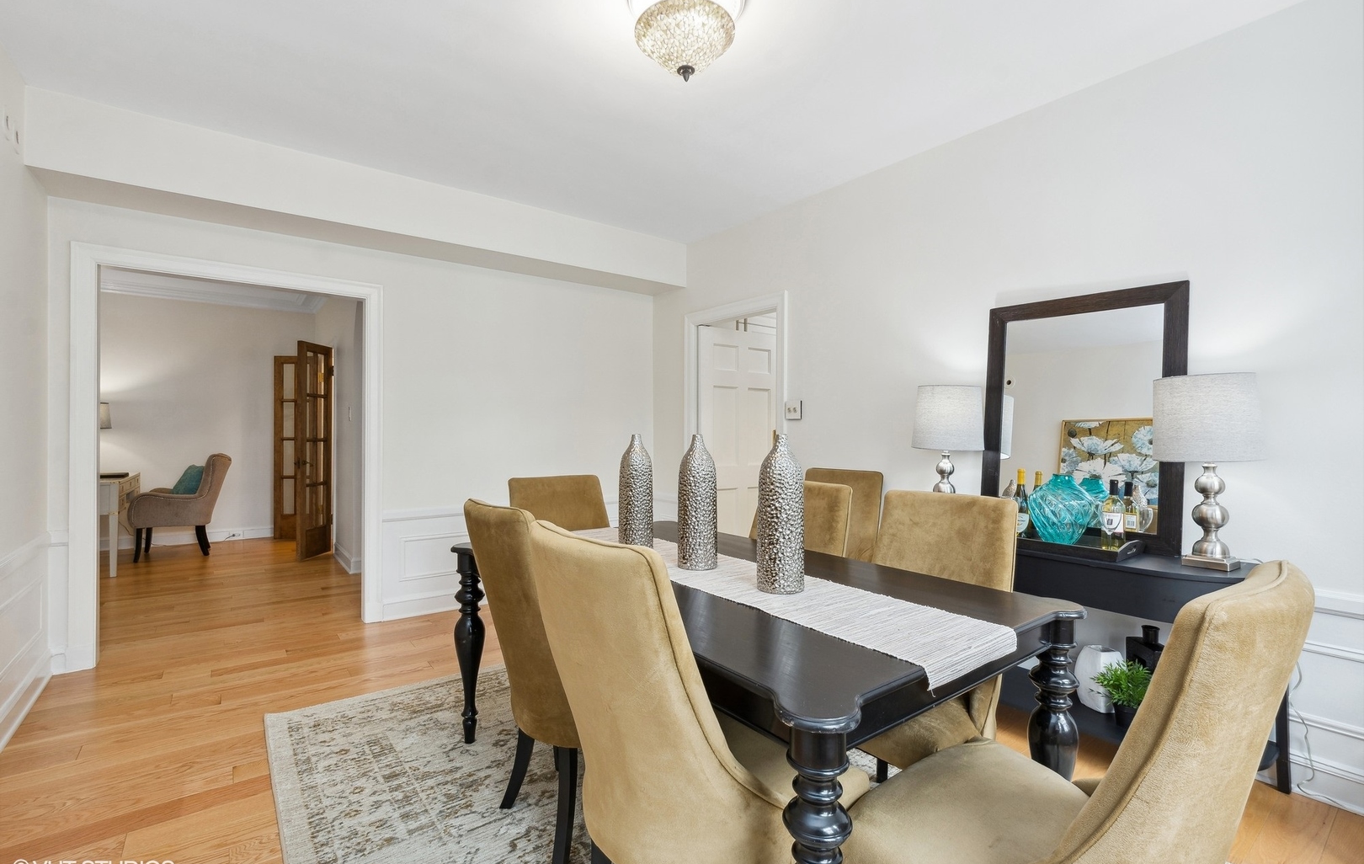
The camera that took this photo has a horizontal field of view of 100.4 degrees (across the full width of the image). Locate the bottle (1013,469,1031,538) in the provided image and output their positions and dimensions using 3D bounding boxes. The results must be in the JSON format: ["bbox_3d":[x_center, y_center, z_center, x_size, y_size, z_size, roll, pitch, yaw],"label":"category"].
[{"bbox_3d":[1.436,0.303,2.400,0.077,0.290,0.077,0,0,-36],"label":"bottle"}]

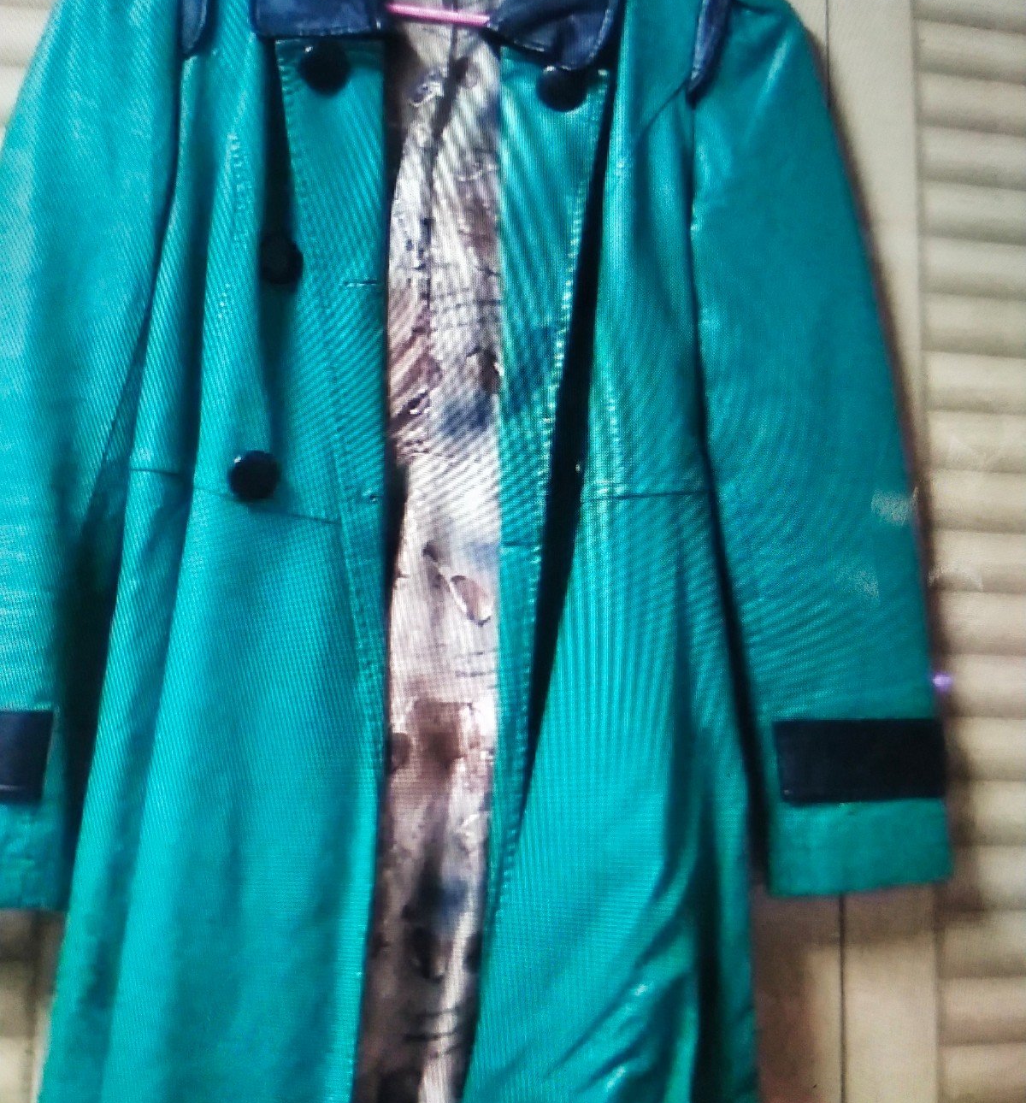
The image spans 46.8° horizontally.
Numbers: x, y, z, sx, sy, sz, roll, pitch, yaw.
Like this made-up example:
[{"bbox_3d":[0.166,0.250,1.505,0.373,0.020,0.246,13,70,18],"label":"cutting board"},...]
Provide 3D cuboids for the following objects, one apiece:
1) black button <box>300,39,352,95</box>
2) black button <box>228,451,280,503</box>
[{"bbox_3d":[-0.126,-0.324,0.795,0.034,0.034,0.011,3,-8,-7],"label":"black button"},{"bbox_3d":[-0.167,-0.048,0.767,0.033,0.033,0.011,3,-8,-7],"label":"black button"}]

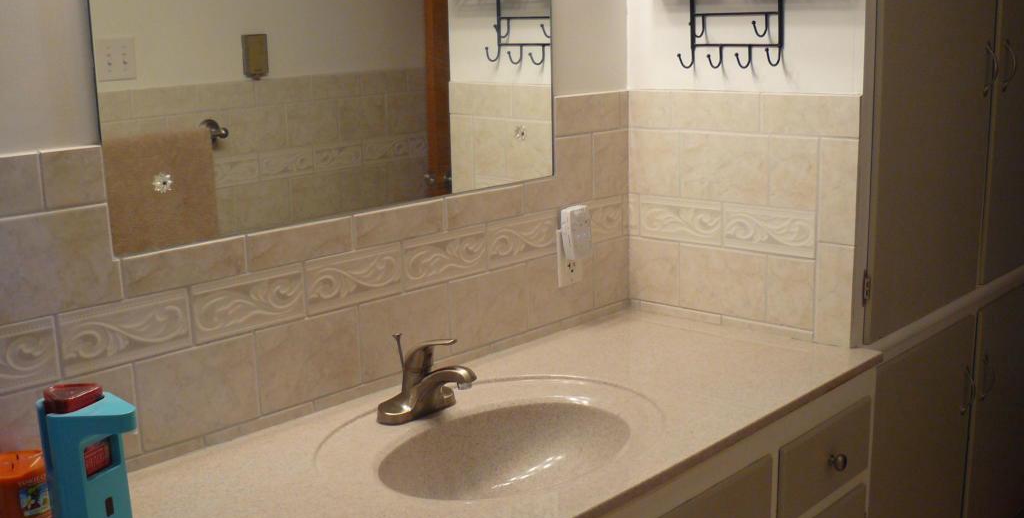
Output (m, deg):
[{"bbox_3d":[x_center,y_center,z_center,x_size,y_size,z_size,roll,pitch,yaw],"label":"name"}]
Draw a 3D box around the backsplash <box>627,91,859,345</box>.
[{"bbox_3d":[0.442,-0.093,2.112,0.519,0.464,0.015,9,16,43],"label":"backsplash"}]

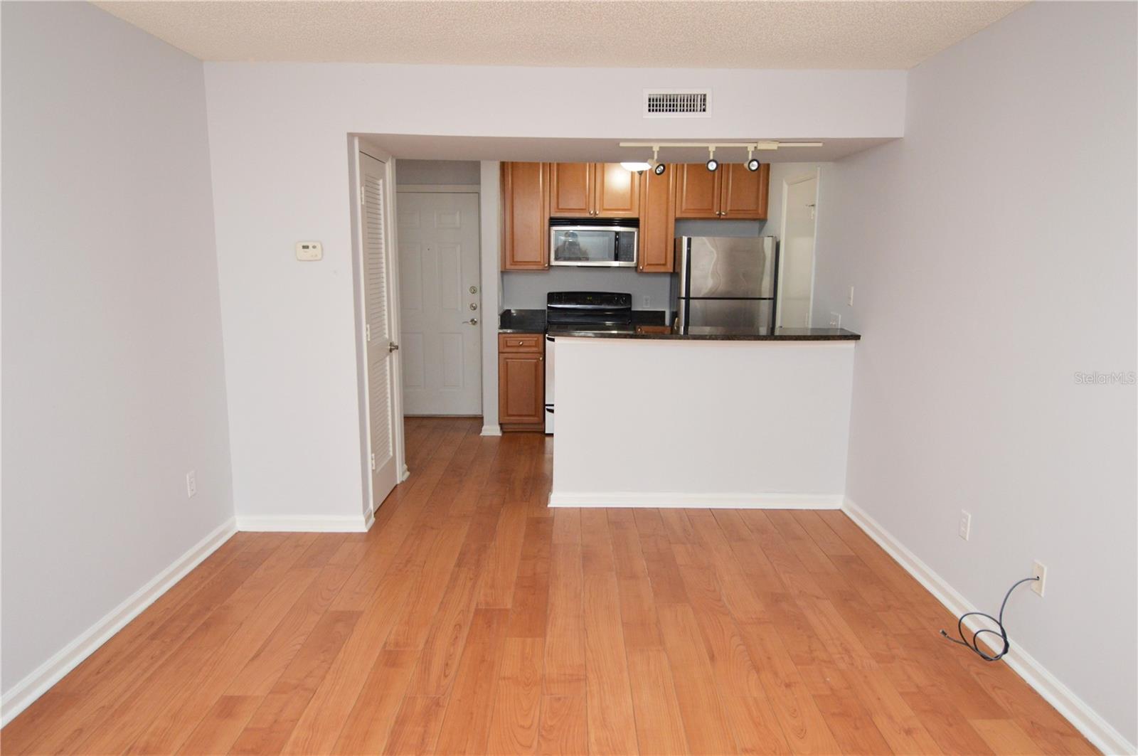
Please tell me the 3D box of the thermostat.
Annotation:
[{"bbox_3d":[-1.322,-0.645,3.544,0.138,0.100,0.030,0,10,0],"label":"thermostat"}]

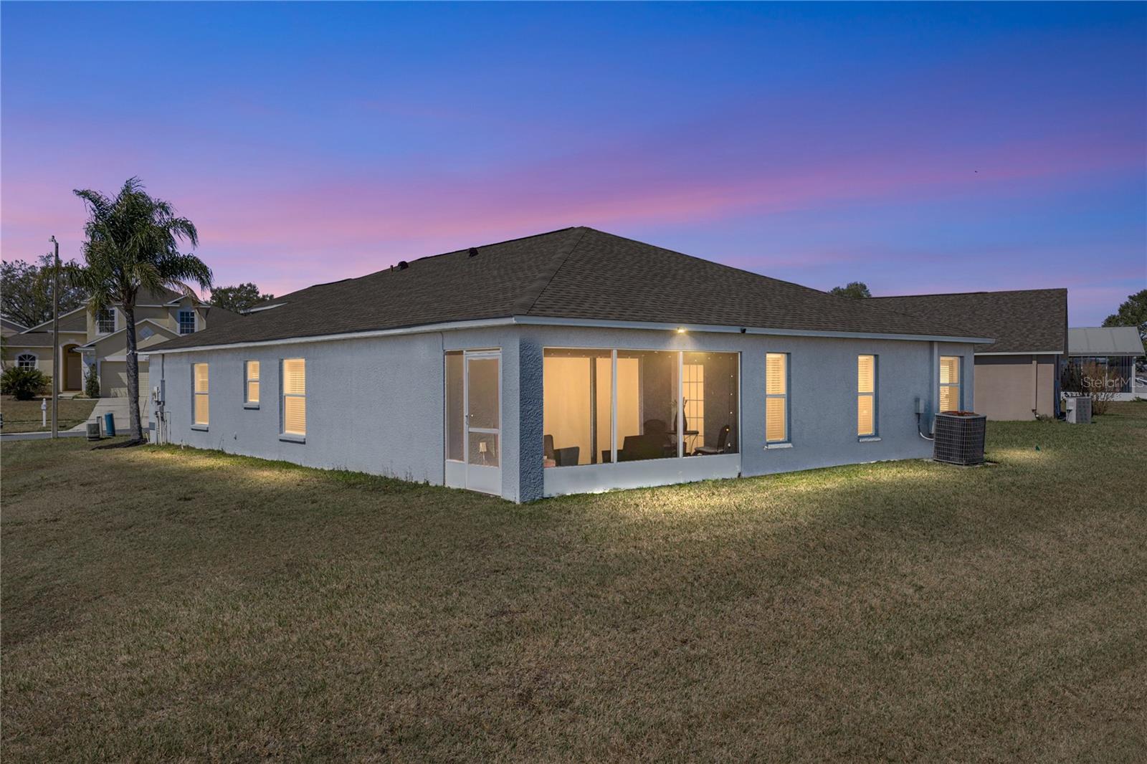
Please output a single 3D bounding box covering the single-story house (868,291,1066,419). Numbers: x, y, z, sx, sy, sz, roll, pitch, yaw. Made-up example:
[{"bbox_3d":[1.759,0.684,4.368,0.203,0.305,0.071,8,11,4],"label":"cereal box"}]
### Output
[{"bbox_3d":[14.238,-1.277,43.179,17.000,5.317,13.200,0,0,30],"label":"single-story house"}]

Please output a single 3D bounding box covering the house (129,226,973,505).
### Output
[{"bbox_3d":[-2.513,-0.998,24.363,12.980,5.350,21.780,0,0,-39],"label":"house"}]

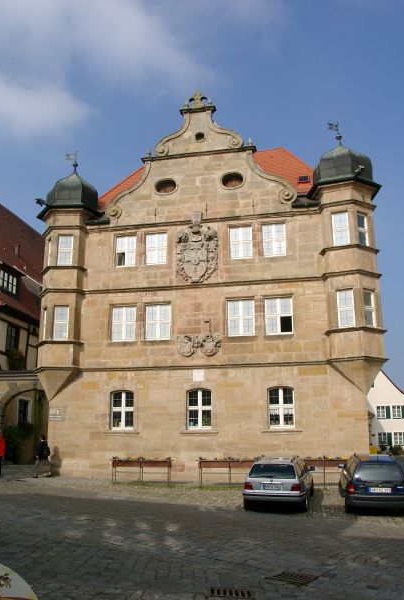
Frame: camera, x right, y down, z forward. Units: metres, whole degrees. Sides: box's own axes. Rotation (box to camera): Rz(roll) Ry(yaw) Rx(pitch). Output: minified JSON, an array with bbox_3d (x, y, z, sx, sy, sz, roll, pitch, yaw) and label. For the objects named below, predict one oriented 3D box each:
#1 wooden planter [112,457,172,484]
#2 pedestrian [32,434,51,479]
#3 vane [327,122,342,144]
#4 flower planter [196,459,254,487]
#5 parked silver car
[{"bbox_3d":[-2.165,6.153,21.229,2.250,0.940,0.400,-3,-15,11],"label":"wooden planter"},{"bbox_3d":[-6.245,6.096,23.000,0.600,1.662,0.480,-5,-14,17],"label":"pedestrian"},{"bbox_3d":[5.350,-6.723,23.795,0.500,0.970,0.170,4,-15,-17],"label":"vane"},{"bbox_3d":[0.945,6.024,20.628,2.220,0.960,0.400,-3,-15,11],"label":"flower planter"},{"bbox_3d":[2.359,5.291,17.547,1.700,1.400,4.430,-3,-12,12],"label":"parked silver car"}]

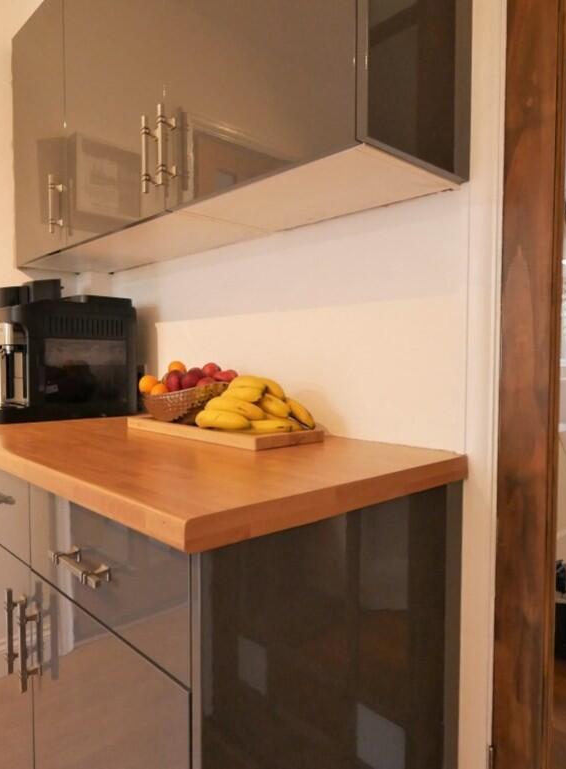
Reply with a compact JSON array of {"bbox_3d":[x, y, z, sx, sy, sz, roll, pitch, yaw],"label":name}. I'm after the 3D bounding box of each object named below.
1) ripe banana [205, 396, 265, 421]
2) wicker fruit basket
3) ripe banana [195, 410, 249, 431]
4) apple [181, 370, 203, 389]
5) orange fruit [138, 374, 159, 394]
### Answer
[{"bbox_3d":[-0.101,0.052,1.127,0.155,0.043,0.045,13,8,27],"label":"ripe banana"},{"bbox_3d":[-0.234,0.043,1.316,0.205,0.086,0.225,-2,3,-44],"label":"wicker fruit basket"},{"bbox_3d":[-0.128,0.077,1.135,0.143,0.042,0.042,1,2,28],"label":"ripe banana"},{"bbox_3d":[-0.214,-0.012,1.261,0.055,0.053,0.055,0,2,0],"label":"apple"},{"bbox_3d":[-0.342,0.000,1.352,0.051,0.050,0.051,-2,3,-44],"label":"orange fruit"}]

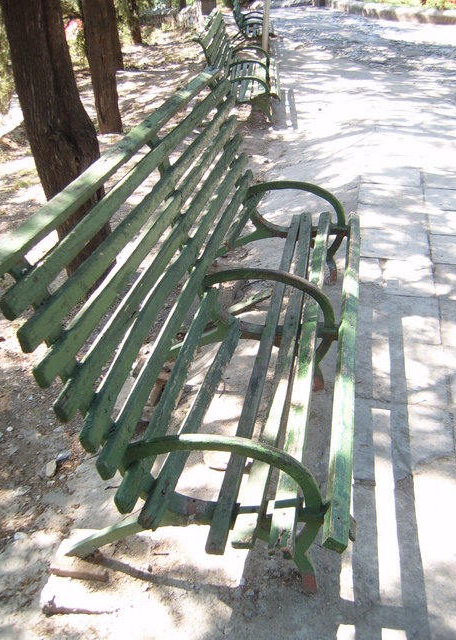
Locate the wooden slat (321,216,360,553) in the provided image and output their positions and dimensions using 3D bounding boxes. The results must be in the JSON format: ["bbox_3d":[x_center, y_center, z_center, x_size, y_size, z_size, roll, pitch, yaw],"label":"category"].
[{"bbox_3d":[0.448,-0.002,2.535,0.048,0.030,2.214,28,30,-4],"label":"wooden slat"}]

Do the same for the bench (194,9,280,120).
[{"bbox_3d":[0.155,-3.070,8.240,0.870,0.890,2.130,2,30,2],"label":"bench"}]

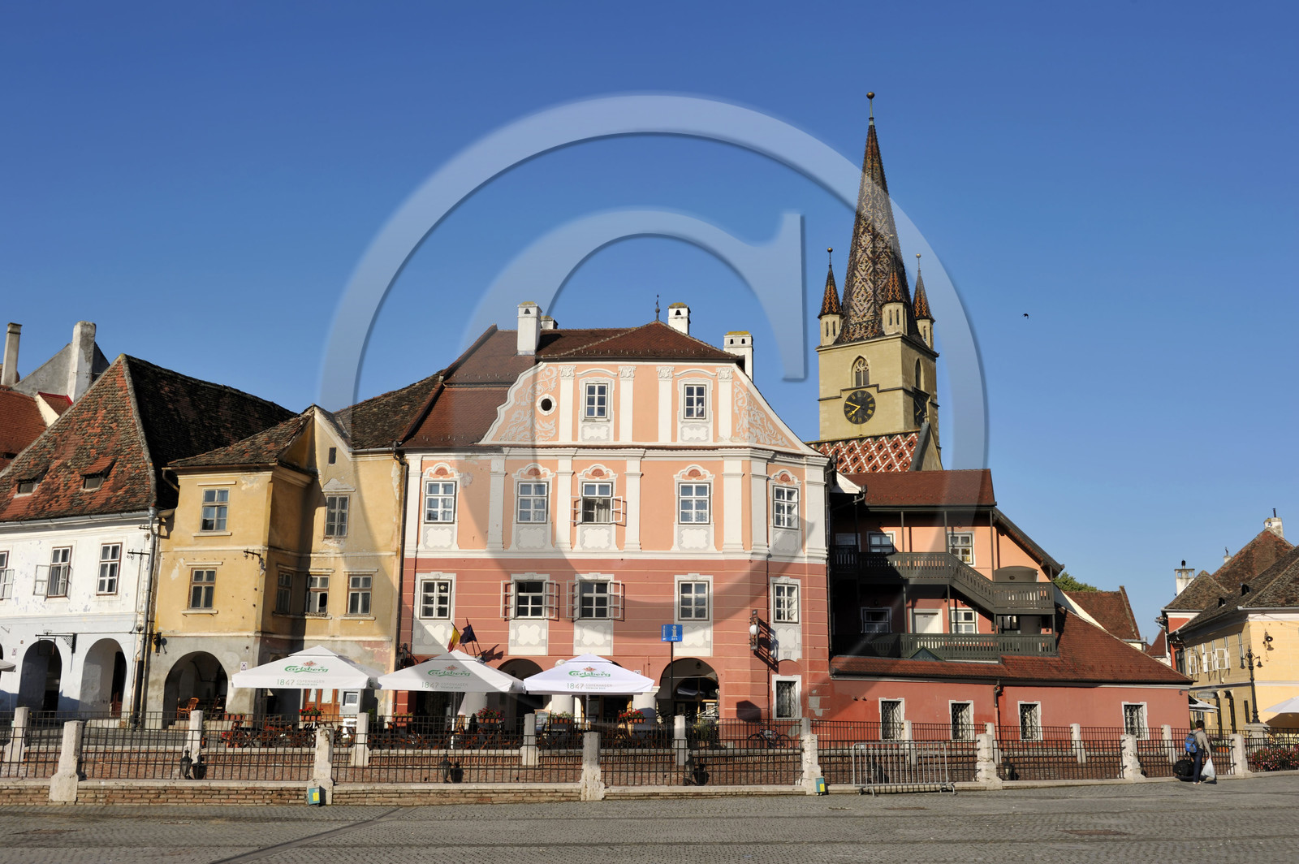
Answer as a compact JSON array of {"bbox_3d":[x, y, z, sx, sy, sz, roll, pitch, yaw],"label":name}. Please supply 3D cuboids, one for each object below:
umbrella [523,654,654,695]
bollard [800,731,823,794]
[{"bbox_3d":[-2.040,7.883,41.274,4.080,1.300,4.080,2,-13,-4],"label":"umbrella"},{"bbox_3d":[3.533,7.304,27.712,0.480,1.308,0.340,6,-14,-23],"label":"bollard"}]

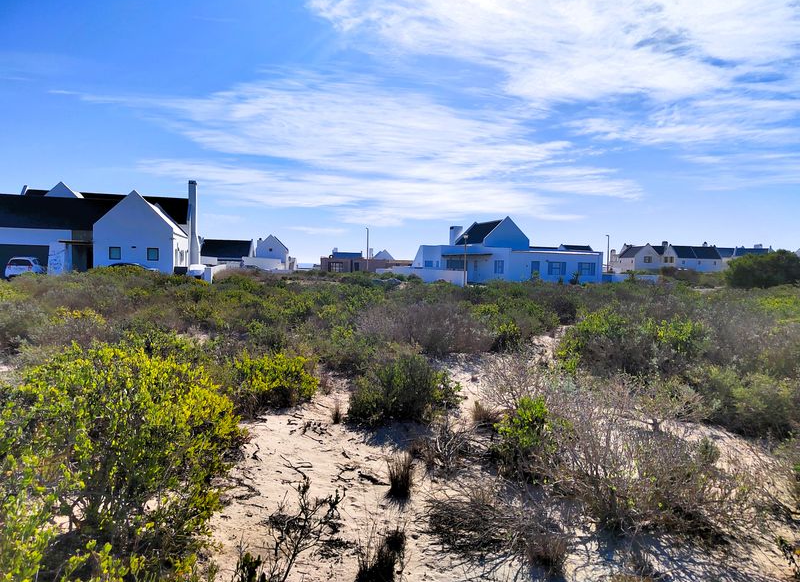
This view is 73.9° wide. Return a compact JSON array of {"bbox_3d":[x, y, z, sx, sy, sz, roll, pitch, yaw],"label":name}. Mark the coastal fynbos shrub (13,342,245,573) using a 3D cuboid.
[{"bbox_3d":[-1.610,0.884,3.250,1.300,1.080,1.250,-1,3,-27],"label":"coastal fynbos shrub"}]

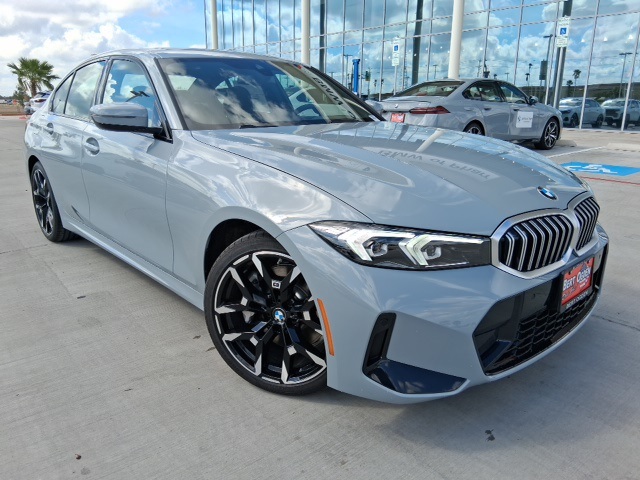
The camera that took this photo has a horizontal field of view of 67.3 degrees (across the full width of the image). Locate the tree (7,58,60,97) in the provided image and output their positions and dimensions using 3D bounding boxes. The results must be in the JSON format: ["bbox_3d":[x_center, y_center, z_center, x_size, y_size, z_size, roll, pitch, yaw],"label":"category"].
[{"bbox_3d":[-25.606,-13.725,42.394,4.600,4.450,4.600,-9,18,-31],"label":"tree"}]

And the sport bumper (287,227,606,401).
[{"bbox_3d":[0.725,0.117,2.066,1.800,0.530,0.730,-14,21,-42],"label":"sport bumper"}]

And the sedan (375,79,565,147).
[{"bbox_3d":[3.390,-2.671,10.360,5.030,1.500,1.900,-12,20,-37],"label":"sedan"}]

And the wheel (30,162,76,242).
[{"bbox_3d":[-2.107,-0.313,3.856,0.250,0.660,0.660,-14,21,-42],"label":"wheel"}]

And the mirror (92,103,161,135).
[{"bbox_3d":[-0.923,-0.584,2.263,0.250,0.150,0.190,-14,21,-42],"label":"mirror"}]

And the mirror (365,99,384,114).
[{"bbox_3d":[0.401,-0.944,3.517,0.250,0.160,0.180,-14,21,-42],"label":"mirror"}]

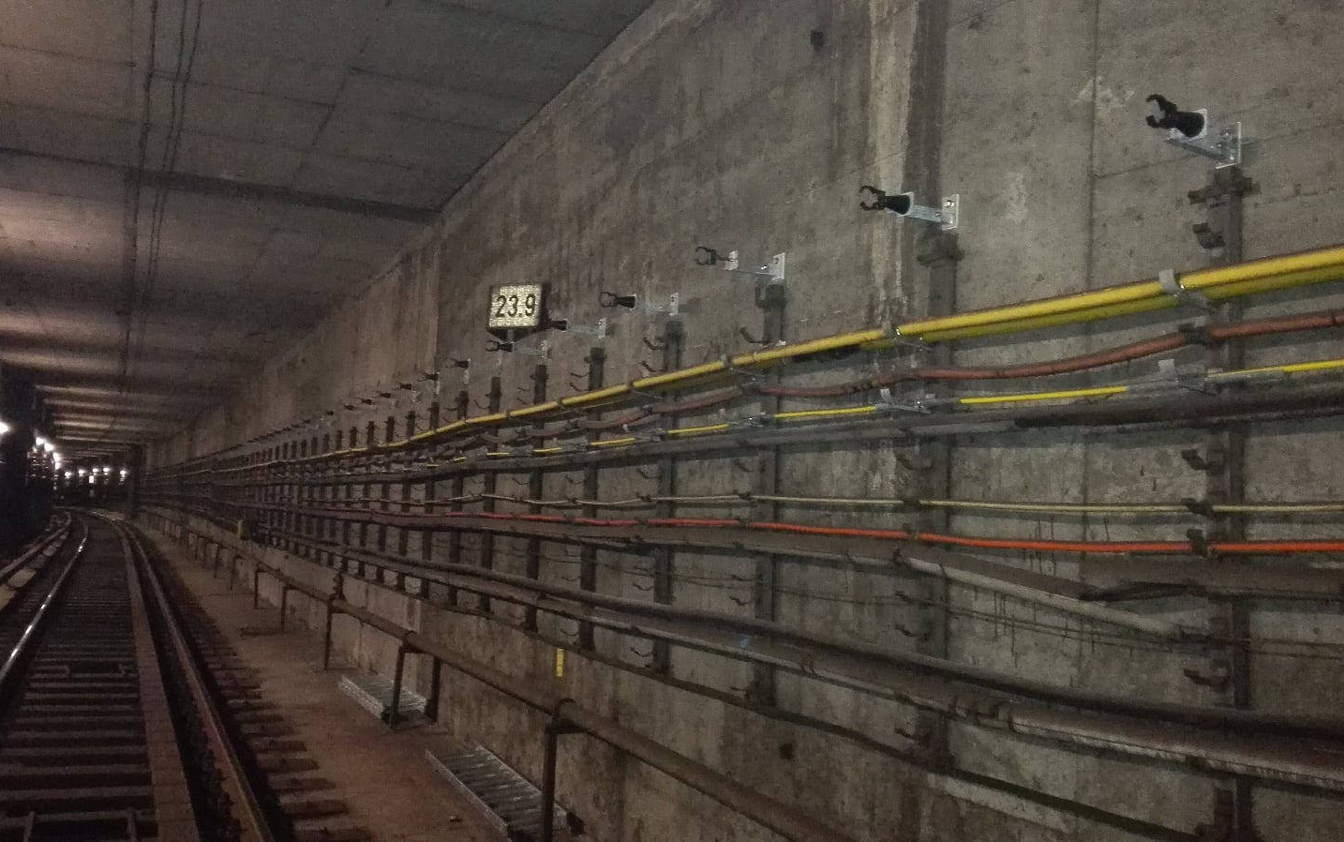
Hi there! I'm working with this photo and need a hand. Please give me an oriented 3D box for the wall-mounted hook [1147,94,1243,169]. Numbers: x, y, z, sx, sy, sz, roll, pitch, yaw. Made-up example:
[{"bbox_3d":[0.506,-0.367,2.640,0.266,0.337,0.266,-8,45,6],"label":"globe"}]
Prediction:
[{"bbox_3d":[1.208,-0.674,2.594,0.260,0.118,0.075,4,-5,-26],"label":"wall-mounted hook"}]

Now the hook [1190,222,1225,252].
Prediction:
[{"bbox_3d":[1.240,-0.426,2.577,0.072,0.055,0.040,4,-5,-26],"label":"hook"}]

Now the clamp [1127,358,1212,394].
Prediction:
[{"bbox_3d":[1.113,-0.097,2.474,0.160,0.063,0.100,4,-5,-24],"label":"clamp"}]

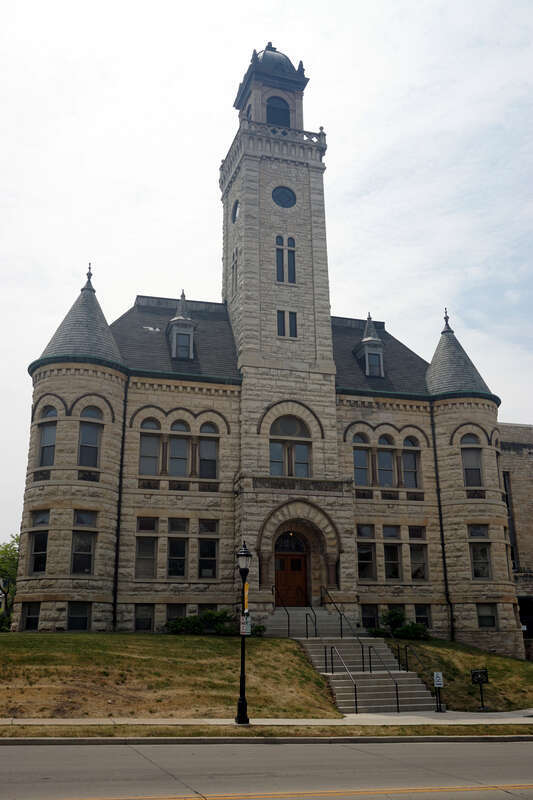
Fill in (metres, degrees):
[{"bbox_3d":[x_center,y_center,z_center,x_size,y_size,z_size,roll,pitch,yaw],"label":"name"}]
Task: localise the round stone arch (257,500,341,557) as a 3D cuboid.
[{"bbox_3d":[1.288,5.440,31.854,3.650,2.350,0.600,5,-18,-16],"label":"round stone arch"}]

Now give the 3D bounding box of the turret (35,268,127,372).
[{"bbox_3d":[-8.112,-3.516,34.062,4.550,5.700,4.550,5,-18,-16],"label":"turret"}]

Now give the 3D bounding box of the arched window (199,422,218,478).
[{"bbox_3d":[-2.409,2.116,31.887,0.852,2.484,0.250,5,-18,-16],"label":"arched window"}]

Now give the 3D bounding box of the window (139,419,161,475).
[{"bbox_3d":[-4.975,1.995,32.423,0.960,2.520,0.200,5,-18,-16],"label":"window"}]

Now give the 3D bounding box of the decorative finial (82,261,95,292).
[{"bbox_3d":[-7.830,-5.460,33.510,0.500,1.416,0.500,5,-18,-16],"label":"decorative finial"}]

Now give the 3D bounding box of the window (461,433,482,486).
[{"bbox_3d":[9.332,2.718,34.246,0.920,2.497,0.250,1,-18,-4],"label":"window"}]

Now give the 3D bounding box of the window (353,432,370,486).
[{"bbox_3d":[4.290,2.654,33.790,0.835,2.466,0.250,5,-18,-16],"label":"window"}]

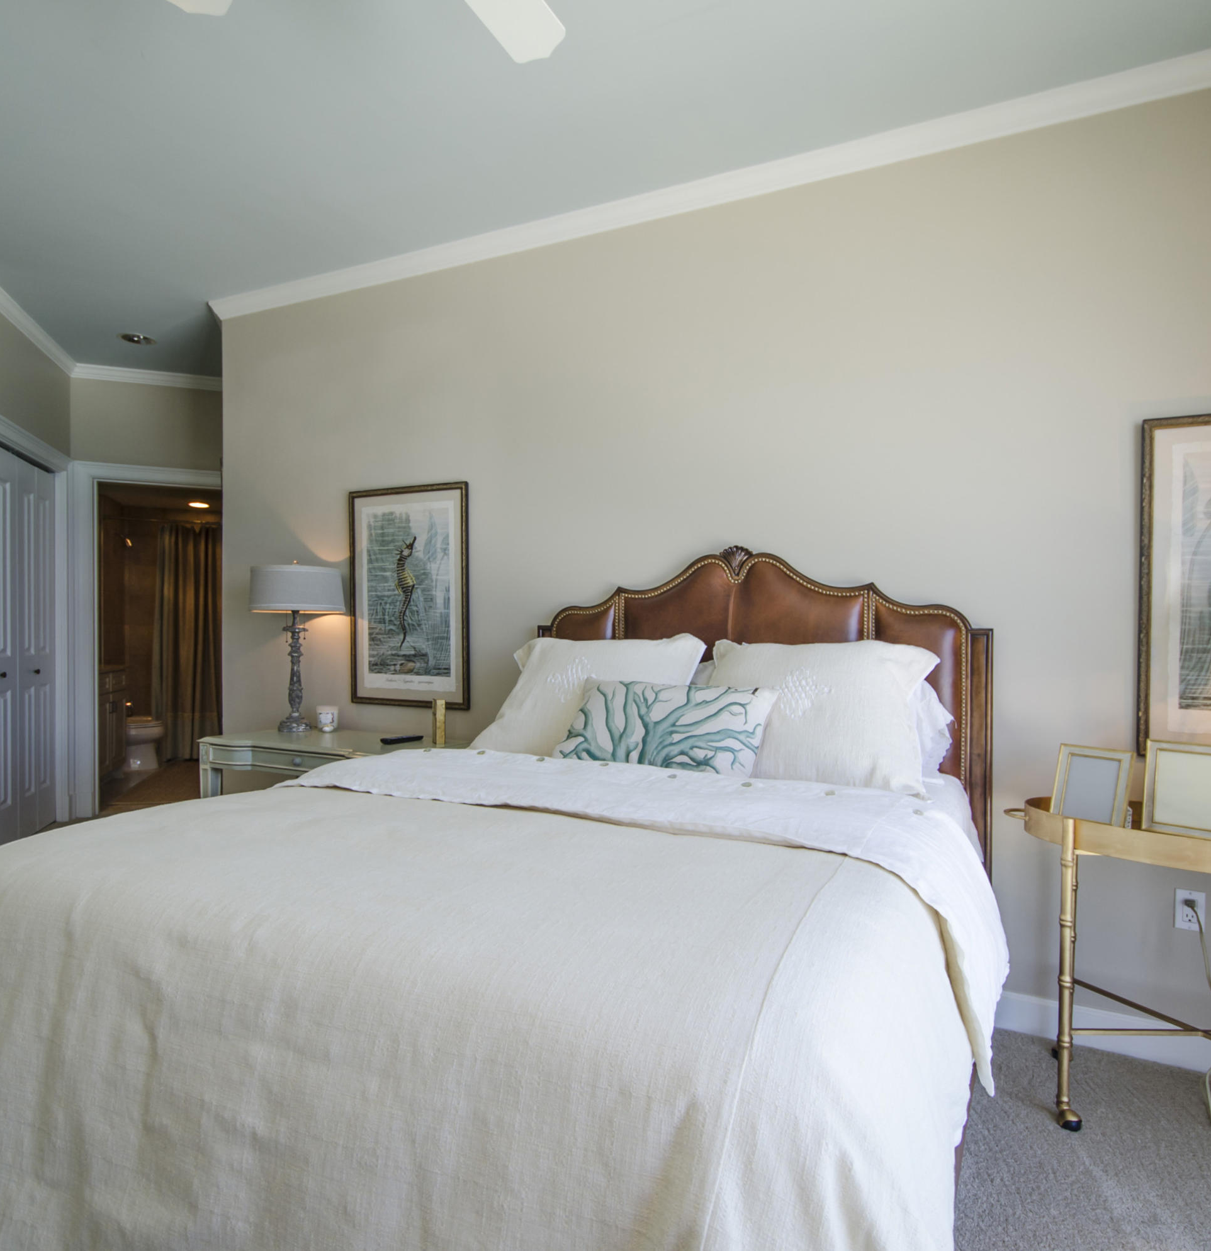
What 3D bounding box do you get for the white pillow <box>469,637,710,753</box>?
[{"bbox_3d":[-0.053,0.247,2.553,0.710,0.500,0.180,1,-41,26],"label":"white pillow"}]

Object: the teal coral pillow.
[{"bbox_3d":[0.158,0.297,2.259,0.610,0.330,0.140,1,-41,26],"label":"teal coral pillow"}]

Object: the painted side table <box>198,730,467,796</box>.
[{"bbox_3d":[-1.082,0.843,3.239,1.080,0.720,0.490,1,1,26],"label":"painted side table"}]

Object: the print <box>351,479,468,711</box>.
[{"bbox_3d":[-0.854,-0.122,3.384,0.648,0.940,0.030,1,1,26],"label":"print"}]

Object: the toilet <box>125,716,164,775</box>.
[{"bbox_3d":[-3.898,0.773,6.268,0.700,0.740,0.380,0,1,-19],"label":"toilet"}]

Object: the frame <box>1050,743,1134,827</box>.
[{"bbox_3d":[1.250,0.428,2.016,0.035,0.220,0.165,23,-13,-35],"label":"frame"}]

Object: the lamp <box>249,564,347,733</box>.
[{"bbox_3d":[-1.325,0.103,3.406,0.390,0.745,0.390,1,1,26],"label":"lamp"}]

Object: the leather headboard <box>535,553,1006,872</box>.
[{"bbox_3d":[0.453,0.478,2.690,1.560,1.480,0.090,1,1,26],"label":"leather headboard"}]

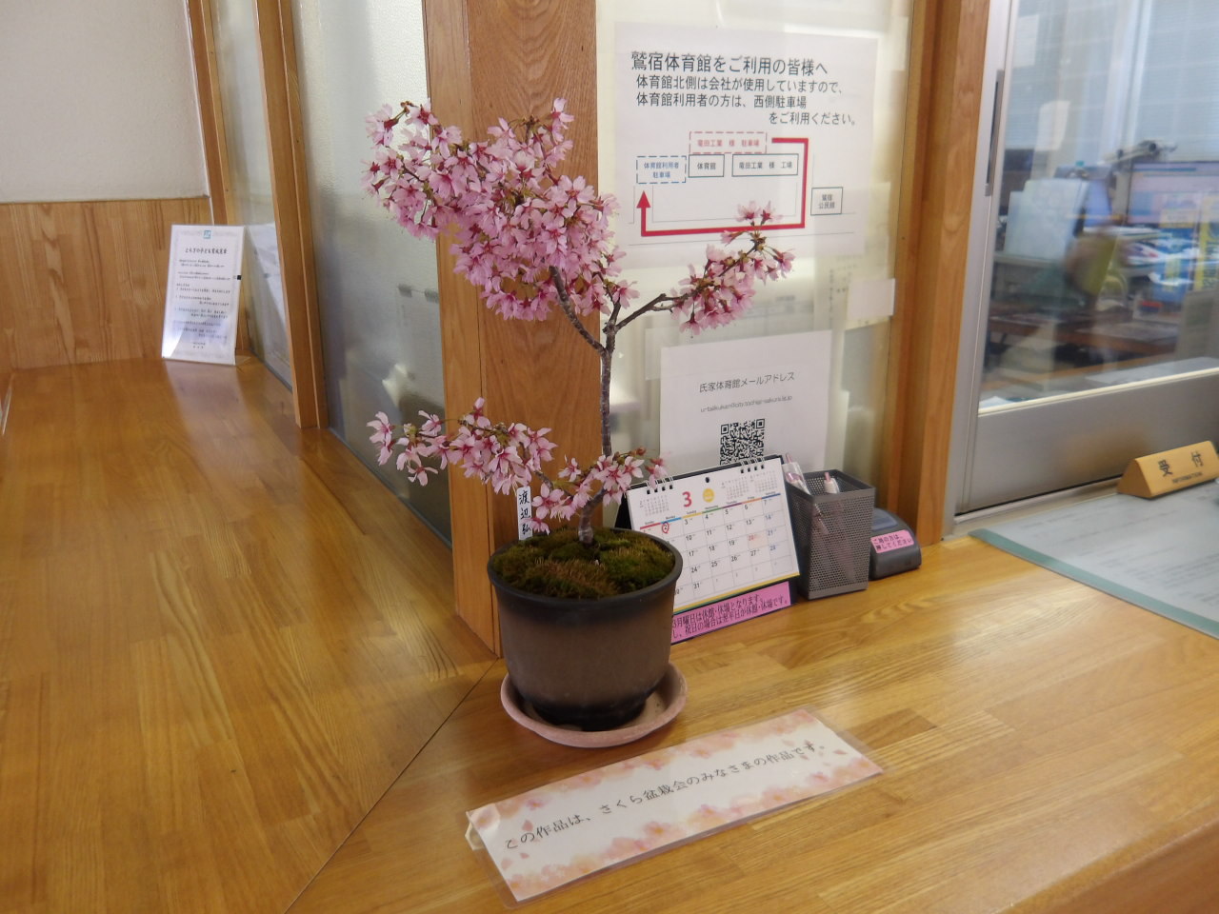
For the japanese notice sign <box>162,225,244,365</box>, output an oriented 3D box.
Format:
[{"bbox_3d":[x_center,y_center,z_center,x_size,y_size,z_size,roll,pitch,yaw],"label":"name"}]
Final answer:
[{"bbox_3d":[-0.926,-0.375,2.183,0.221,0.300,0.095,6,17,23],"label":"japanese notice sign"}]

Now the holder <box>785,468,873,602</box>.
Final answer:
[{"bbox_3d":[0.212,0.075,0.941,0.068,0.105,0.068,-6,17,-19],"label":"holder"}]

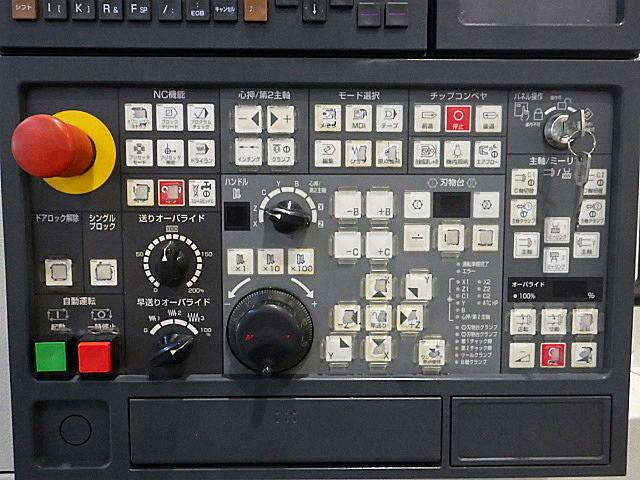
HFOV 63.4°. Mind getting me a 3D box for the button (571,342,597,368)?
[{"bbox_3d":[0.196,0.085,0.387,0.019,0.019,0.007,0,4,-1],"label":"button"}]

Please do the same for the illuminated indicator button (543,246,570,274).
[{"bbox_3d":[0.175,0.015,0.387,0.019,0.019,0.007,0,4,-1],"label":"illuminated indicator button"}]

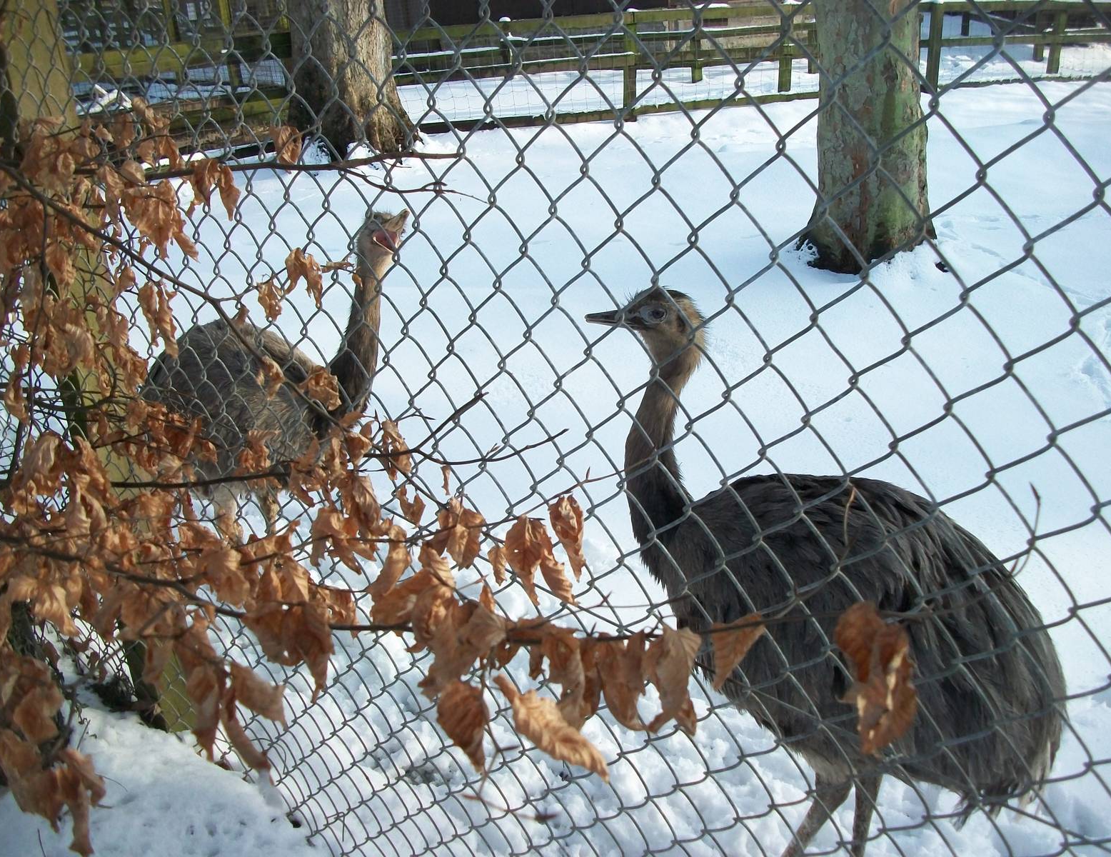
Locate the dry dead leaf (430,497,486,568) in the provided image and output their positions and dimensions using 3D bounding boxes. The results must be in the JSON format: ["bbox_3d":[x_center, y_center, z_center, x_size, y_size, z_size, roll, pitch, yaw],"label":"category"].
[{"bbox_3d":[-0.070,0.074,0.750,0.038,0.053,0.024,-3,14,-6],"label":"dry dead leaf"}]

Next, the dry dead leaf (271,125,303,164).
[{"bbox_3d":[-0.244,-0.257,0.963,0.028,0.041,0.015,-9,22,-12],"label":"dry dead leaf"}]

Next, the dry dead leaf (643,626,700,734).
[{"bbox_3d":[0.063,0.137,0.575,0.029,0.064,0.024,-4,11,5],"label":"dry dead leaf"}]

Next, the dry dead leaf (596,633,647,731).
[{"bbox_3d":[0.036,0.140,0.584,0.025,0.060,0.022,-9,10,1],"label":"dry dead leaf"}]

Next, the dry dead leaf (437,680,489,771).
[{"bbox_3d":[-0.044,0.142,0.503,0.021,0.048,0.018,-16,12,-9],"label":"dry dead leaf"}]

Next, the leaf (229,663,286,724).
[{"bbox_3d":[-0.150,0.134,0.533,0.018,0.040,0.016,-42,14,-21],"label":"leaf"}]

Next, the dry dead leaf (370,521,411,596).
[{"bbox_3d":[-0.112,0.088,0.714,0.017,0.056,0.018,19,10,-6],"label":"dry dead leaf"}]

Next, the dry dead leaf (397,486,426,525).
[{"bbox_3d":[-0.113,0.061,0.833,0.021,0.032,0.015,-18,16,-9],"label":"dry dead leaf"}]

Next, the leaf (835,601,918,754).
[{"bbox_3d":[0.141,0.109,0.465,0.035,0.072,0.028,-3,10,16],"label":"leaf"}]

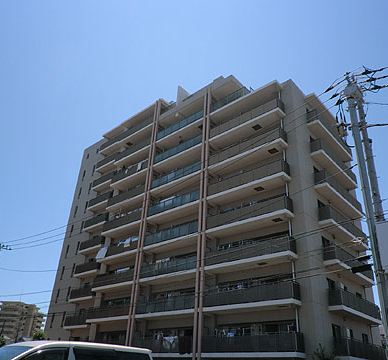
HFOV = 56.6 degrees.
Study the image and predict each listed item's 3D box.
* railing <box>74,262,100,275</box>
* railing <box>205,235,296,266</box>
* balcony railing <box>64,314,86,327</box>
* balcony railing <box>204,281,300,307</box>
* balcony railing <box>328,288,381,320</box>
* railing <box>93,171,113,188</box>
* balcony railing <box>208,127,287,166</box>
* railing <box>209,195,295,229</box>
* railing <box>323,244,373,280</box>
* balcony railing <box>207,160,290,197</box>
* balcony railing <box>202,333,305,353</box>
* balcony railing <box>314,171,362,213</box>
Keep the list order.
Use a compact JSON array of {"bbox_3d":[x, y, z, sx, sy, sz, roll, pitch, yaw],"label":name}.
[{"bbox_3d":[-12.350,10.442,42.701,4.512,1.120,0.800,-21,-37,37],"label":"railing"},{"bbox_3d":[3.790,5.268,25.530,6.990,1.090,1.040,-21,-37,37],"label":"railing"},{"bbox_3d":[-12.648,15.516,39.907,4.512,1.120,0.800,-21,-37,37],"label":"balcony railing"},{"bbox_3d":[3.642,7.805,24.133,6.990,1.090,1.040,-21,-37,37],"label":"balcony railing"},{"bbox_3d":[11.558,8.987,25.471,0.914,1.050,7.356,-21,-37,37],"label":"balcony railing"},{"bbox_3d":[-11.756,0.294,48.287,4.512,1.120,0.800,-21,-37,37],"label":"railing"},{"bbox_3d":[4.236,-2.344,29.720,6.990,1.090,1.040,-21,-37,37],"label":"balcony railing"},{"bbox_3d":[3.959,2.788,26.899,7.050,1.050,1.130,-21,-37,37],"label":"railing"},{"bbox_3d":[11.704,6.448,26.866,0.914,1.050,7.356,-21,-37,37],"label":"railing"},{"bbox_3d":[4.088,0.193,28.323,6.990,1.090,1.040,-21,-37,37],"label":"balcony railing"},{"bbox_3d":[3.521,10.403,22.715,7.050,1.050,1.130,-21,-37,37],"label":"balcony railing"},{"bbox_3d":[11.996,1.371,29.655,0.914,1.050,7.356,-21,-37,37],"label":"balcony railing"}]

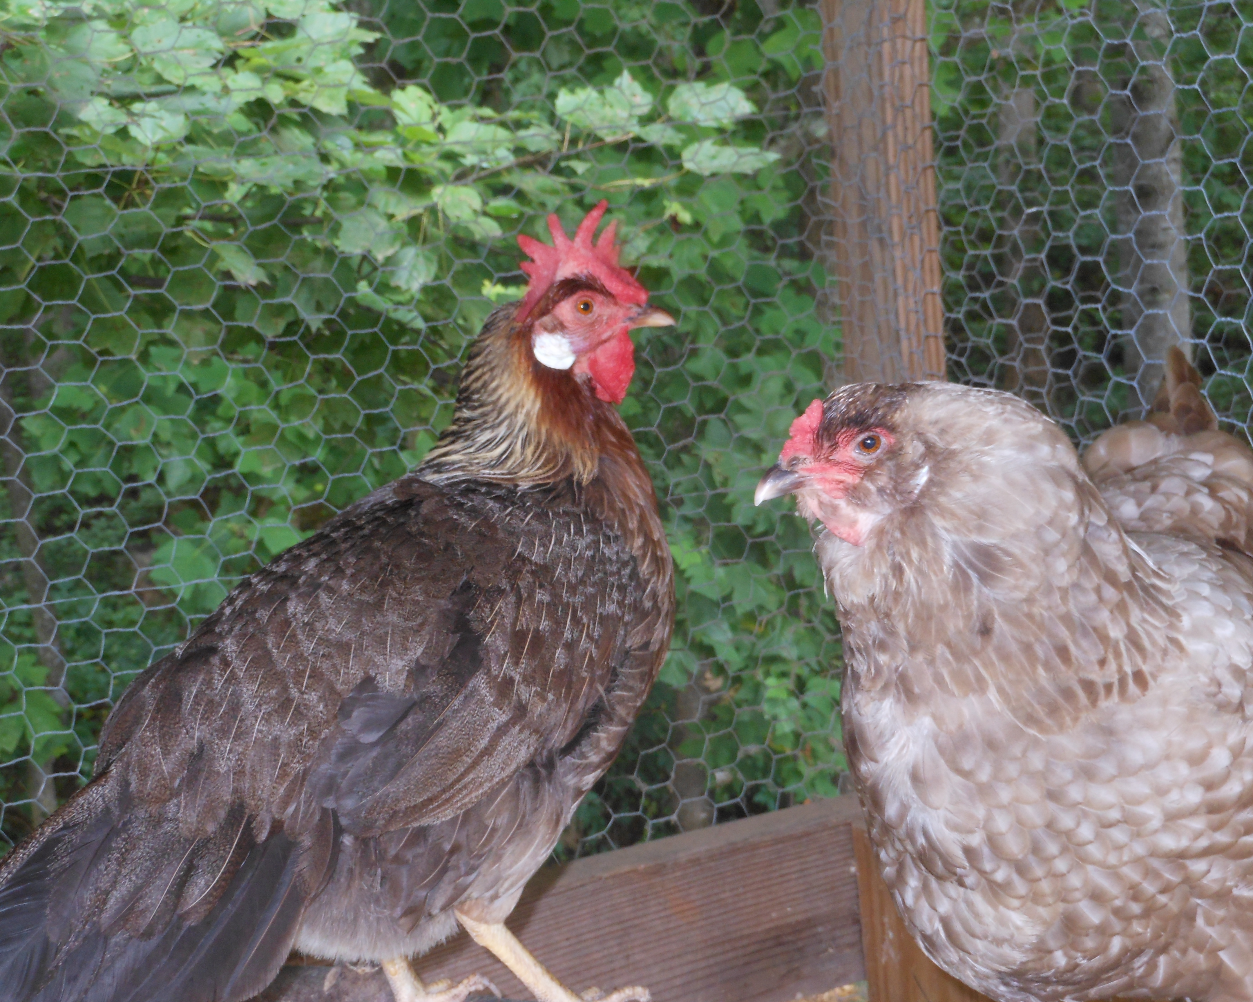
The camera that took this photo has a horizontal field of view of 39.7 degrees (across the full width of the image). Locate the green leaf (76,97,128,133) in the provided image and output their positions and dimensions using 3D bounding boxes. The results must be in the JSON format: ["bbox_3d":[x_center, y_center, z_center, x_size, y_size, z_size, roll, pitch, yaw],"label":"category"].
[{"bbox_3d":[-0.428,-0.316,1.420,0.041,0.008,0.040,-5,48,0],"label":"green leaf"}]

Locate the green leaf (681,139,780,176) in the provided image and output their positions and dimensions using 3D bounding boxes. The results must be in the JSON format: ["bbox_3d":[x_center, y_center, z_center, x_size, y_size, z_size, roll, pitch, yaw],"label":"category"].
[{"bbox_3d":[0.089,-0.297,1.500,0.082,0.011,0.066,-5,28,0],"label":"green leaf"}]

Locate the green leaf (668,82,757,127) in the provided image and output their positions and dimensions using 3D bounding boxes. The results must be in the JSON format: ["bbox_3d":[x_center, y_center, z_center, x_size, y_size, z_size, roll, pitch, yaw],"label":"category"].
[{"bbox_3d":[0.074,-0.343,1.500,0.073,0.012,0.065,-5,35,0],"label":"green leaf"}]

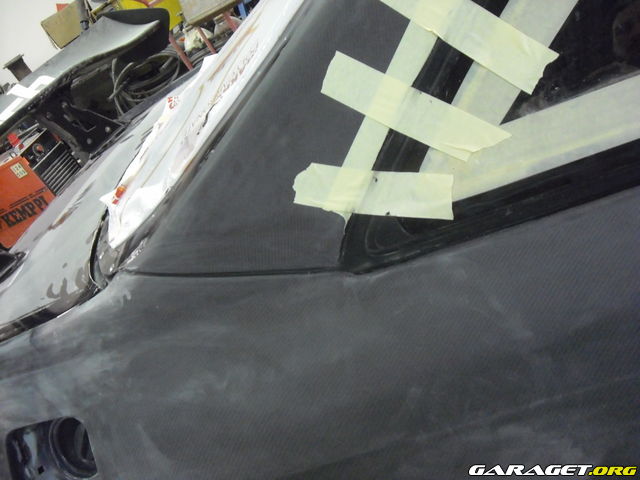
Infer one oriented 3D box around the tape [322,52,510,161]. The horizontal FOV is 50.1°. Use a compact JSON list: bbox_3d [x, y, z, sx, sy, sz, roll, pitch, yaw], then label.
[{"bbox_3d":[0.100,-0.140,0.749,0.051,0.217,0.008,-66,-17,17],"label":"tape"}]

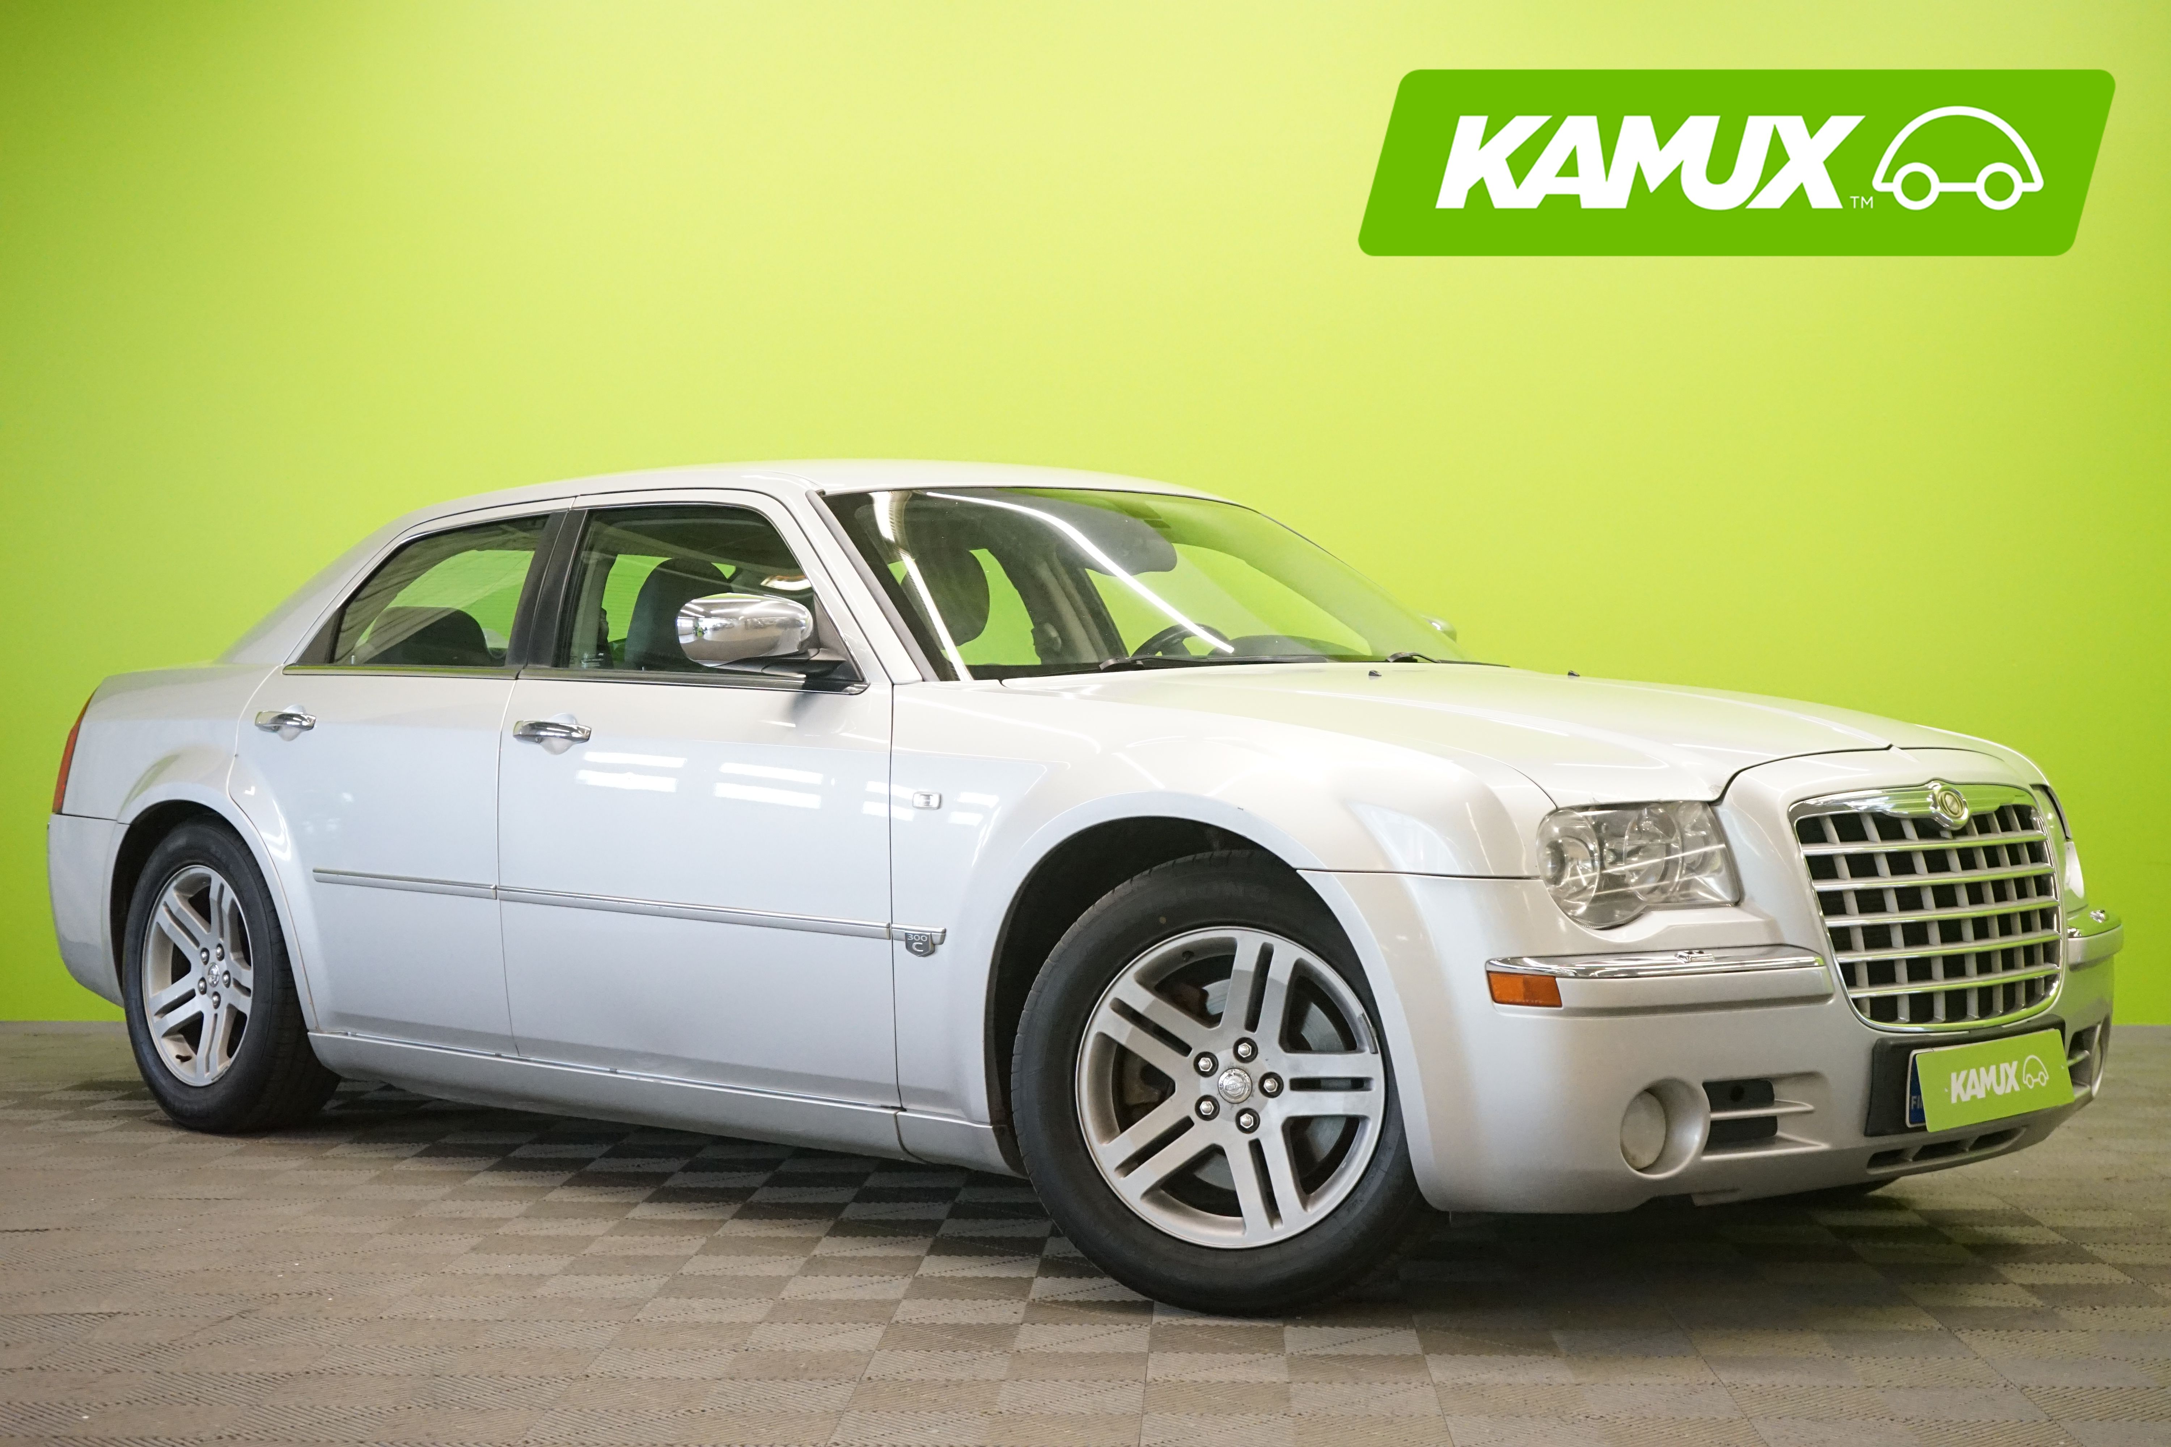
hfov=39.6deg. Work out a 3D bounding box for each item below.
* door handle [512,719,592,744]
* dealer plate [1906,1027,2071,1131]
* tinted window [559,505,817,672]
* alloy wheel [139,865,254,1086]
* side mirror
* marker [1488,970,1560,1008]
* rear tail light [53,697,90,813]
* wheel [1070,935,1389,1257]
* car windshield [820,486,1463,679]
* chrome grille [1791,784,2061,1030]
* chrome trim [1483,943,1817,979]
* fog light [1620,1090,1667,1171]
[{"bbox_3d":[-1.025,0.018,5.775,0.250,0.042,0.050,0,0,45],"label":"door handle"},{"bbox_3d":[1.402,0.547,4.644,0.450,0.118,0.030,0,-9,-45],"label":"dealer plate"},{"bbox_3d":[-0.732,-0.253,5.668,0.911,0.386,0.050,0,-23,45],"label":"tinted window"},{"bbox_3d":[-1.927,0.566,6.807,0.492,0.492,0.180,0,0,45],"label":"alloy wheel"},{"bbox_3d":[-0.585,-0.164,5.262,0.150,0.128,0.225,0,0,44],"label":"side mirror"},{"bbox_3d":[0.612,0.370,4.218,0.105,0.048,0.035,0,0,23],"label":"marker"},{"bbox_3d":[-2.519,0.071,7.569,0.140,0.310,0.190,0,0,33],"label":"rear tail light"},{"bbox_3d":[0.246,0.564,4.694,0.490,0.490,0.190,0,0,18],"label":"wheel"},{"bbox_3d":[0.187,-0.262,5.859,1.400,0.120,0.770,0,33,-45],"label":"car windshield"},{"bbox_3d":[1.358,0.288,4.736,0.110,0.385,0.800,0,0,44],"label":"chrome grille"},{"bbox_3d":[0.828,0.342,4.345,0.547,0.048,0.136,0,0,-32],"label":"chrome trim"},{"bbox_3d":[0.798,0.587,4.352,0.055,0.112,0.112,0,0,44],"label":"fog light"}]

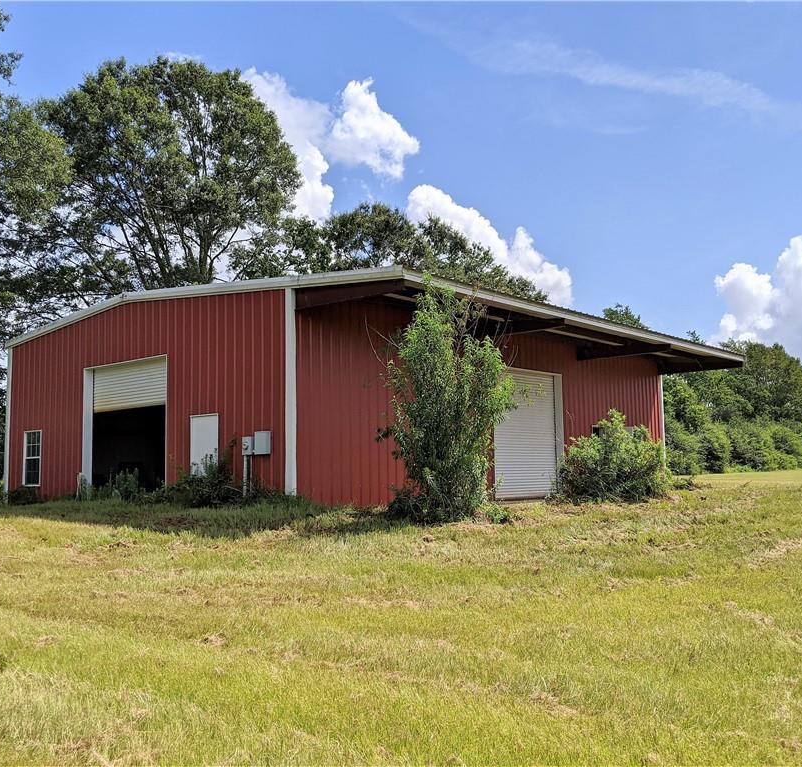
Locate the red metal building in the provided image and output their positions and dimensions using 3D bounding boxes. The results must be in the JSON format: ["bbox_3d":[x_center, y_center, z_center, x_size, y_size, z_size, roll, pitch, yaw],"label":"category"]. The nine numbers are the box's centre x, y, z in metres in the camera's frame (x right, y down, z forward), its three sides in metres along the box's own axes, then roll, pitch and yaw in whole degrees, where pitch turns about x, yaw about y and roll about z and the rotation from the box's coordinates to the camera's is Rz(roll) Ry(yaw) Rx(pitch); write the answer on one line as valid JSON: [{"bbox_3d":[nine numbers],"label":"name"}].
[{"bbox_3d":[0.165,0.870,26.073,15.408,5.299,18.563,-5,-7,40],"label":"red metal building"}]

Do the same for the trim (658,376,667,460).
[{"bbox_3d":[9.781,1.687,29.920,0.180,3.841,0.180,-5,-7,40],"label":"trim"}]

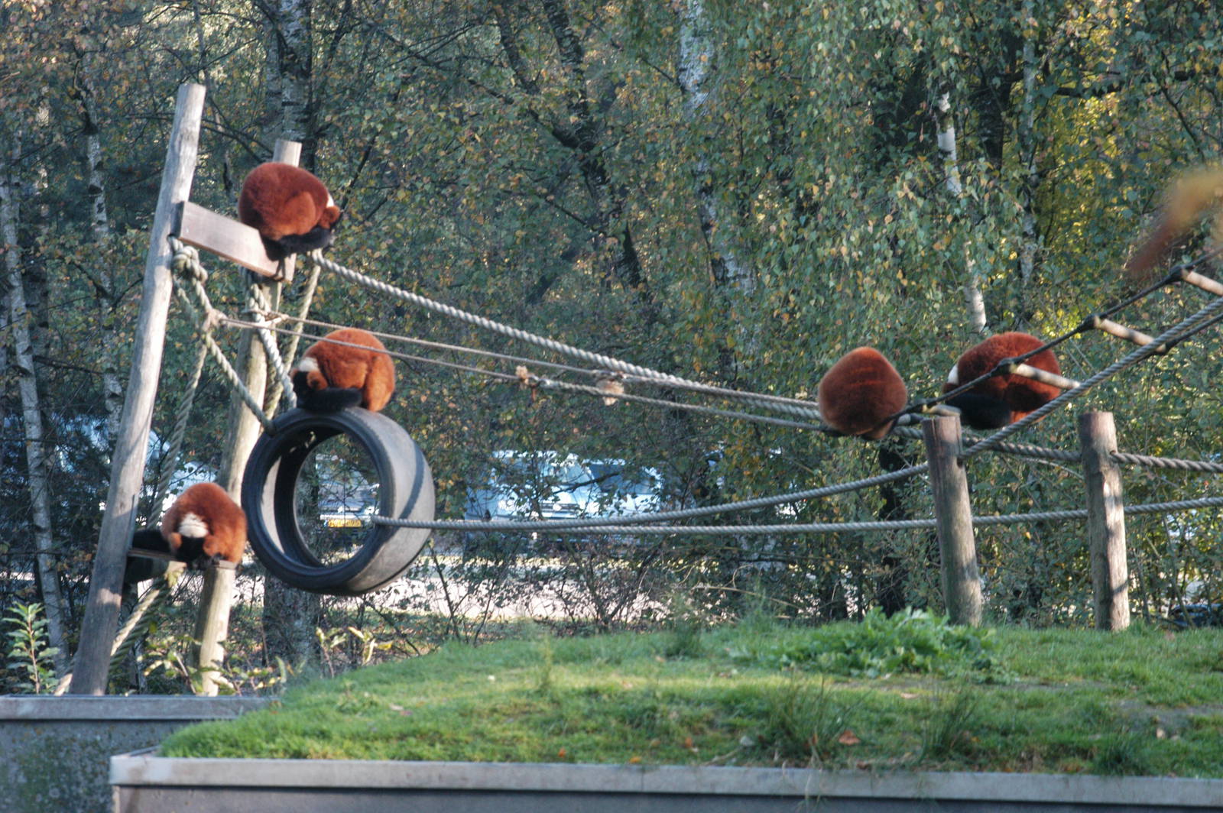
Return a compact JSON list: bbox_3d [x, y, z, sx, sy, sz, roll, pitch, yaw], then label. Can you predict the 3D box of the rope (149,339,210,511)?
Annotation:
[{"bbox_3d":[-1.448,0.071,22.910,0.036,0.602,0.036,9,14,-37],"label":"rope"}]

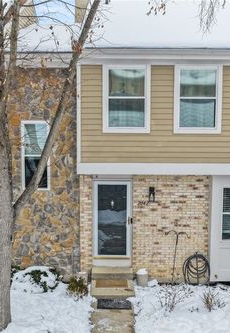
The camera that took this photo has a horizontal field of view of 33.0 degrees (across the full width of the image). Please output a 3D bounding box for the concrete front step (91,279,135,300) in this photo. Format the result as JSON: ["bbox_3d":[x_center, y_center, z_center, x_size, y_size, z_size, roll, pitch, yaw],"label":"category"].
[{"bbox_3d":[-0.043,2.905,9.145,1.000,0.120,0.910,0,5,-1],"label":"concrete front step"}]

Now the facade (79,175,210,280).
[{"bbox_3d":[0.765,1.580,10.037,3.300,2.760,0.200,0,5,-1],"label":"facade"}]

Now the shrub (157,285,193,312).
[{"bbox_3d":[1.282,2.838,8.342,0.670,0.480,0.550,0,5,-1],"label":"shrub"}]

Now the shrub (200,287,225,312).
[{"bbox_3d":[2.117,2.853,8.328,0.470,0.460,0.420,0,5,-1],"label":"shrub"}]

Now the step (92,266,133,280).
[{"bbox_3d":[-0.056,2.698,9.813,1.000,0.170,0.460,0,5,-1],"label":"step"}]

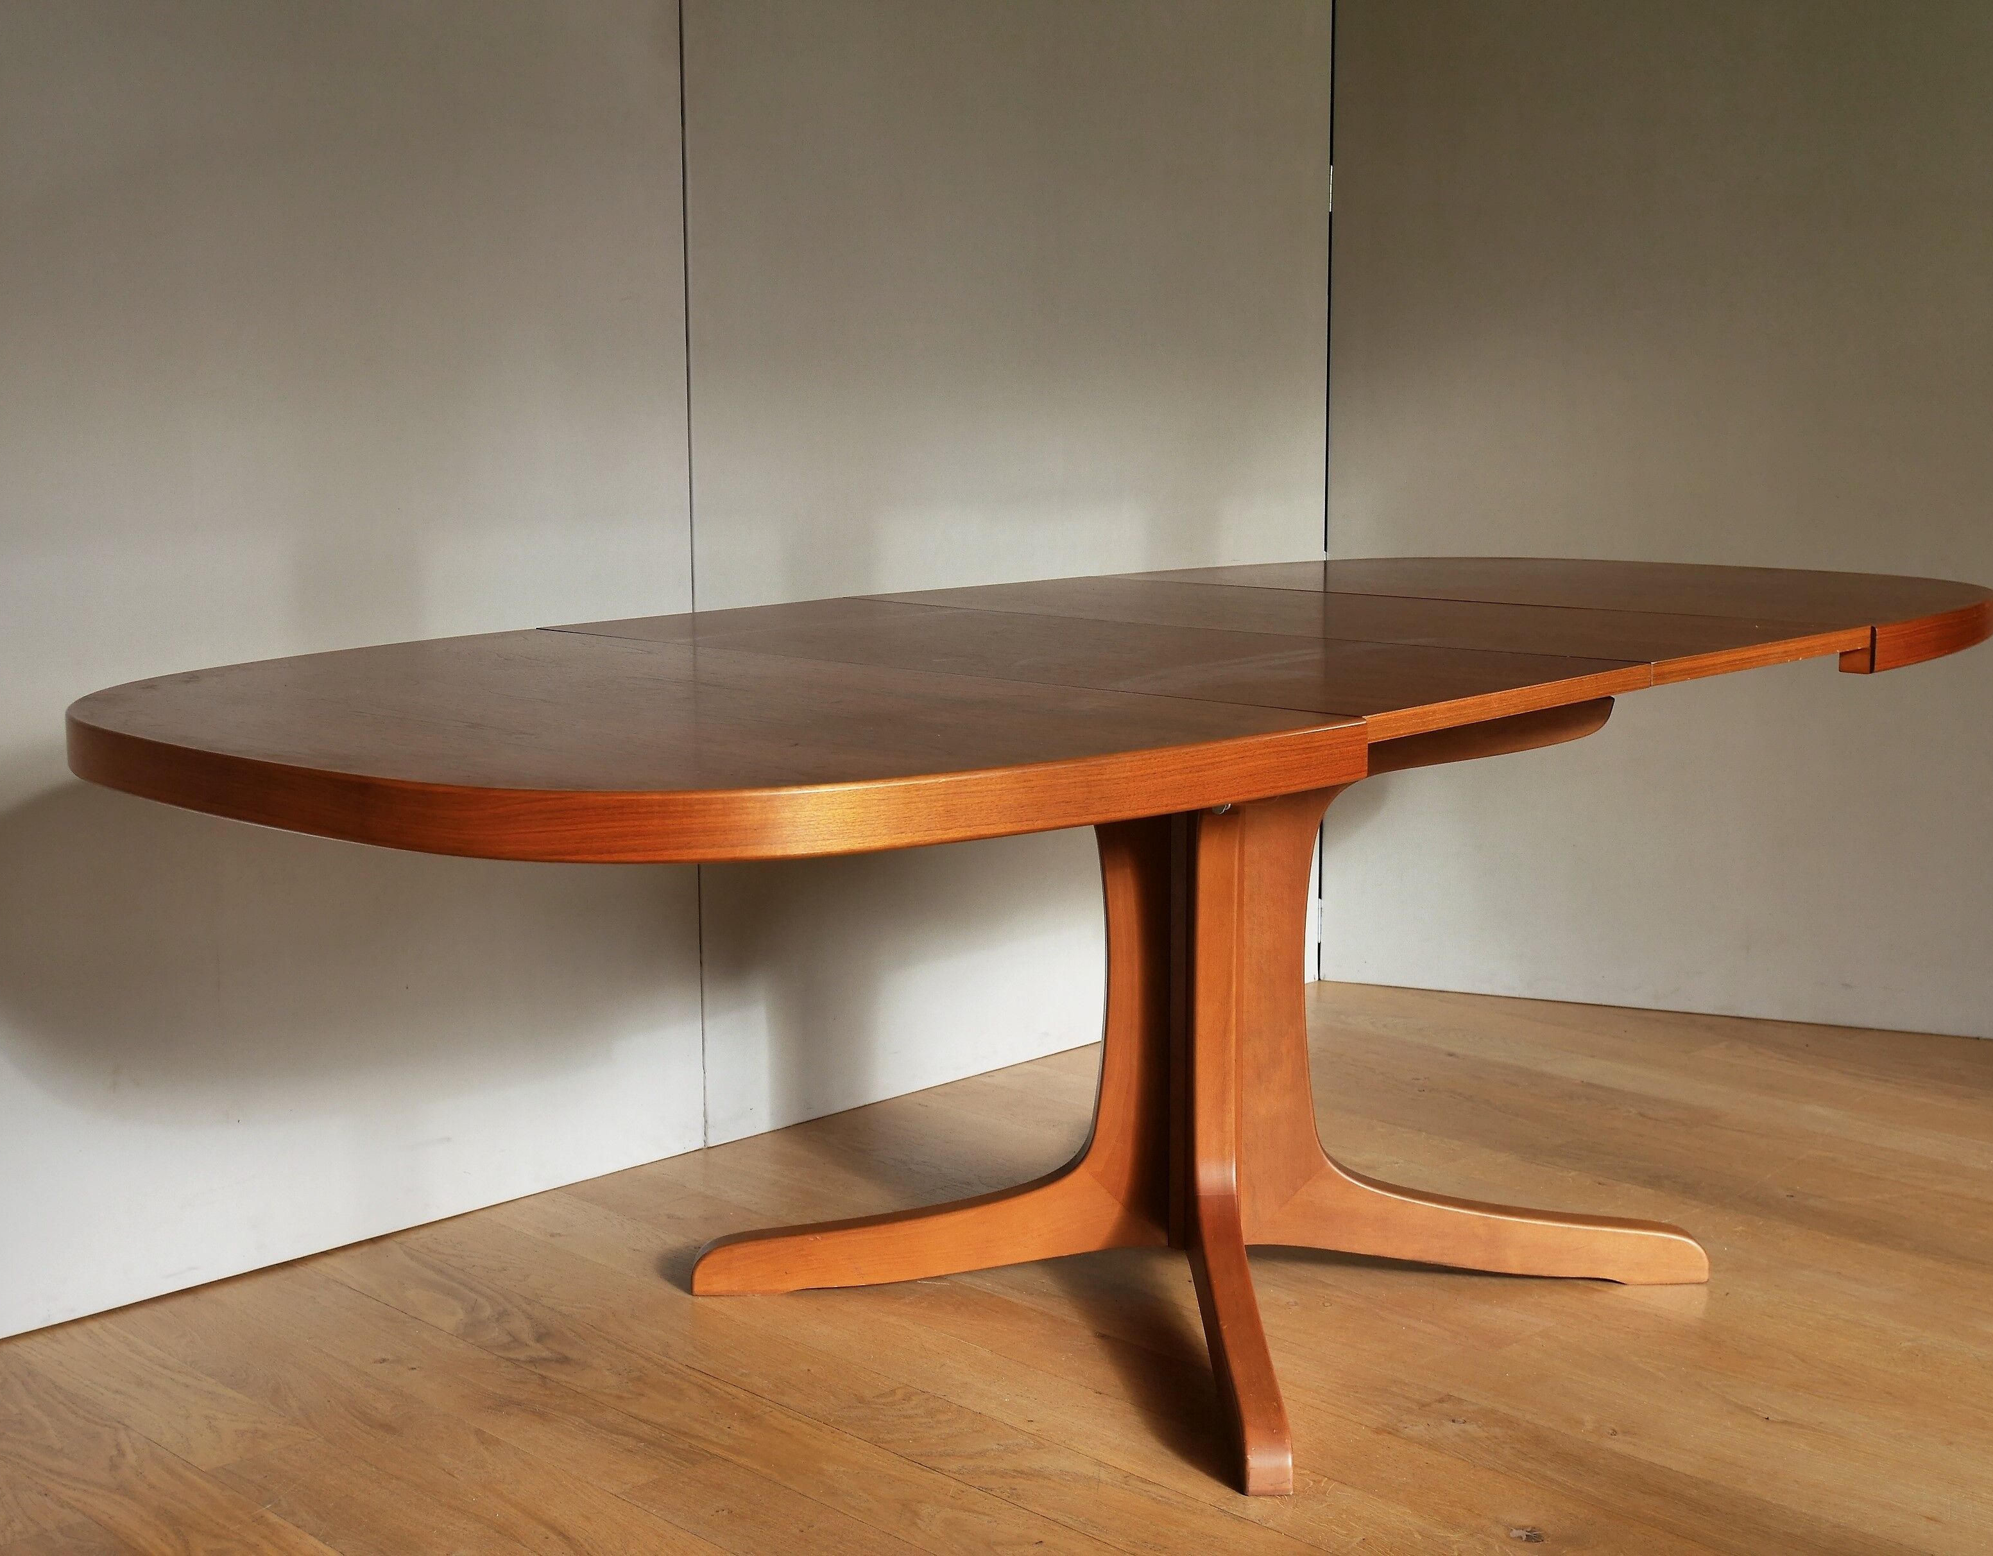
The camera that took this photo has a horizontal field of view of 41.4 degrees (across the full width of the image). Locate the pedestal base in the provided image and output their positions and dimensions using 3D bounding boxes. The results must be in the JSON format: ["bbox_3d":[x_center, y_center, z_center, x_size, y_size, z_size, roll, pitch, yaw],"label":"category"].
[{"bbox_3d":[0.227,0.236,2.881,0.830,0.655,0.830,8,12,42],"label":"pedestal base"}]

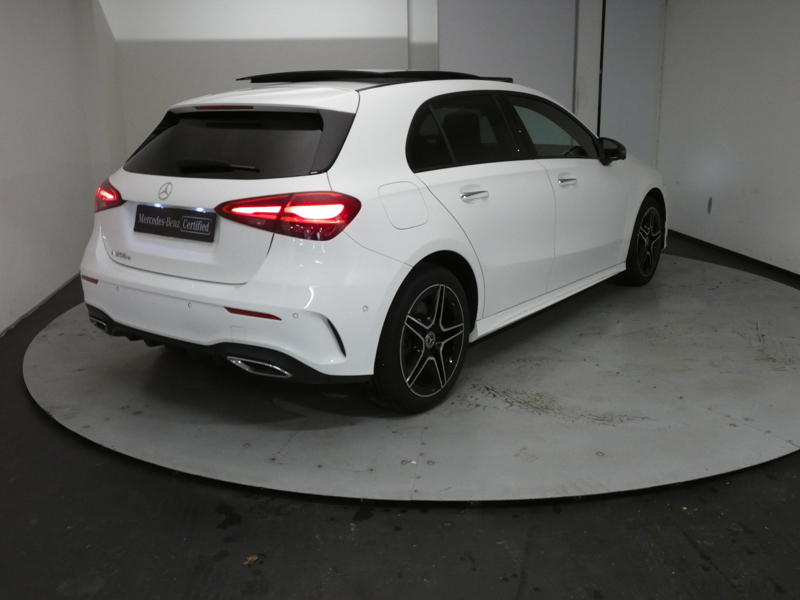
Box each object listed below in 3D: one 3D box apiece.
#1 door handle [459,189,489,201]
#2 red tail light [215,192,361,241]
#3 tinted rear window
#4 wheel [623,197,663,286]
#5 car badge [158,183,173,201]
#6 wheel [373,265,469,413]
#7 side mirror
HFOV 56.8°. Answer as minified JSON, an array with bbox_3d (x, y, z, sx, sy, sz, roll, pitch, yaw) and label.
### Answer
[{"bbox_3d":[0.316,-0.458,3.216,0.050,0.046,0.245,9,18,35],"label":"door handle"},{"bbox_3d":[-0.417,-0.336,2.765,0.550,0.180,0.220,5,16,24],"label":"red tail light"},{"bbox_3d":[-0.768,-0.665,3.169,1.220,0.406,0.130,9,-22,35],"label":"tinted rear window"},{"bbox_3d":[1.688,-0.426,5.297,0.230,0.650,0.650,9,18,35],"label":"wheel"},{"bbox_3d":[-0.943,-0.437,2.979,0.085,0.085,0.014,9,-14,35],"label":"car badge"},{"bbox_3d":[0.063,0.158,3.184,0.230,0.650,0.650,9,18,35],"label":"wheel"},{"bbox_3d":[1.227,-0.863,4.293,0.200,0.165,0.160,9,18,35],"label":"side mirror"}]

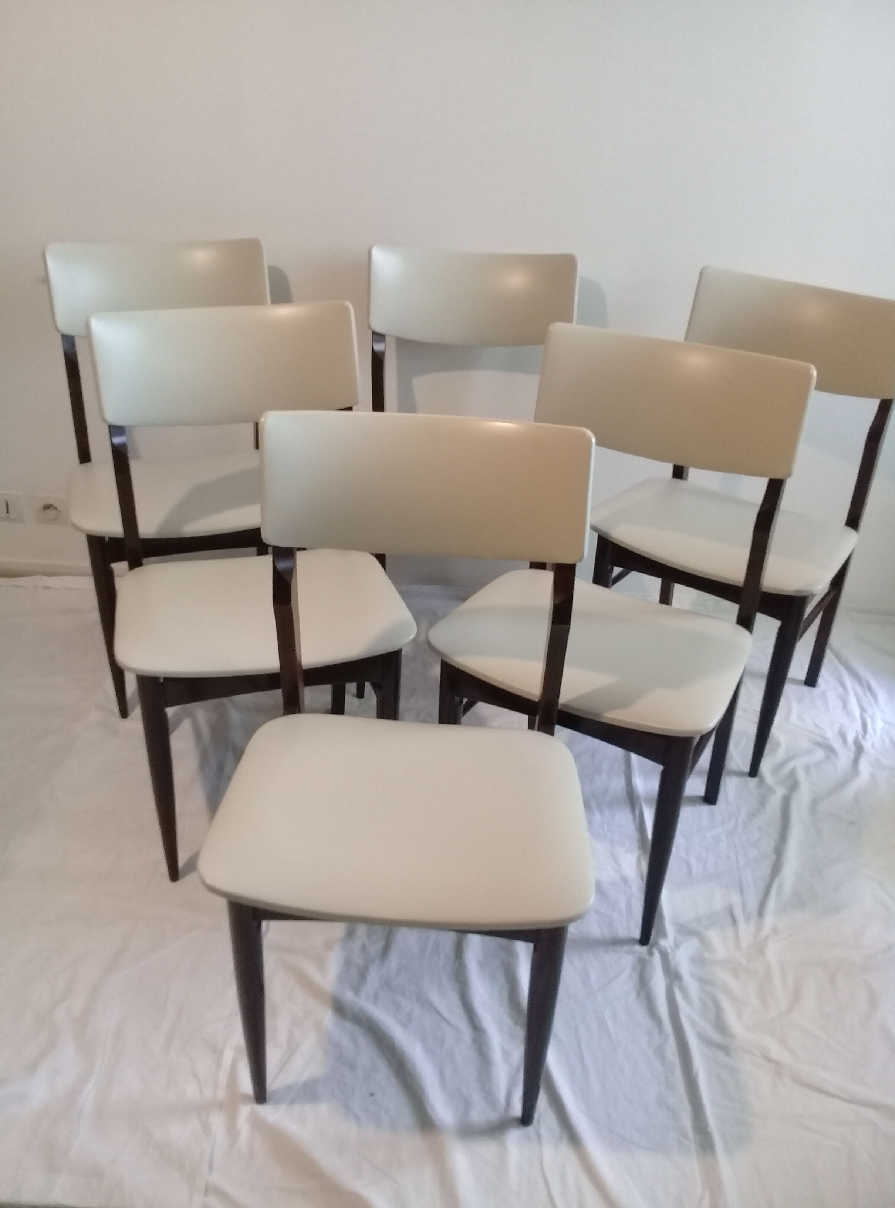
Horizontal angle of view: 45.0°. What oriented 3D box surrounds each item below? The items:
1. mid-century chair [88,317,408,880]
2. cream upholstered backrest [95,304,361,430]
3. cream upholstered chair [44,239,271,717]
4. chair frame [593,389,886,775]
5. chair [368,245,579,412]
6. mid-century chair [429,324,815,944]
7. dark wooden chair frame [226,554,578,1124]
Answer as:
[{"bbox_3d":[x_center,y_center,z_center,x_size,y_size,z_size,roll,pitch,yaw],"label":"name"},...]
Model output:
[{"bbox_3d":[-0.304,-0.011,1.714,0.423,0.823,0.487,-6,32,-15],"label":"mid-century chair"},{"bbox_3d":[-0.347,-0.386,1.715,0.405,0.170,0.087,-6,20,-15],"label":"cream upholstered backrest"},{"bbox_3d":[-0.525,-0.255,2.163,0.440,0.853,0.472,-8,32,-16],"label":"cream upholstered chair"},{"bbox_3d":[0.529,-0.086,2.044,0.379,0.676,0.441,19,34,25],"label":"chair frame"},{"bbox_3d":[0.024,-0.233,2.111,0.423,0.823,0.487,4,31,2],"label":"chair"},{"bbox_3d":[0.246,0.047,1.656,0.423,0.823,0.487,16,33,21],"label":"mid-century chair"},{"bbox_3d":[-0.049,0.289,1.370,0.379,0.676,0.441,3,31,1],"label":"dark wooden chair frame"}]

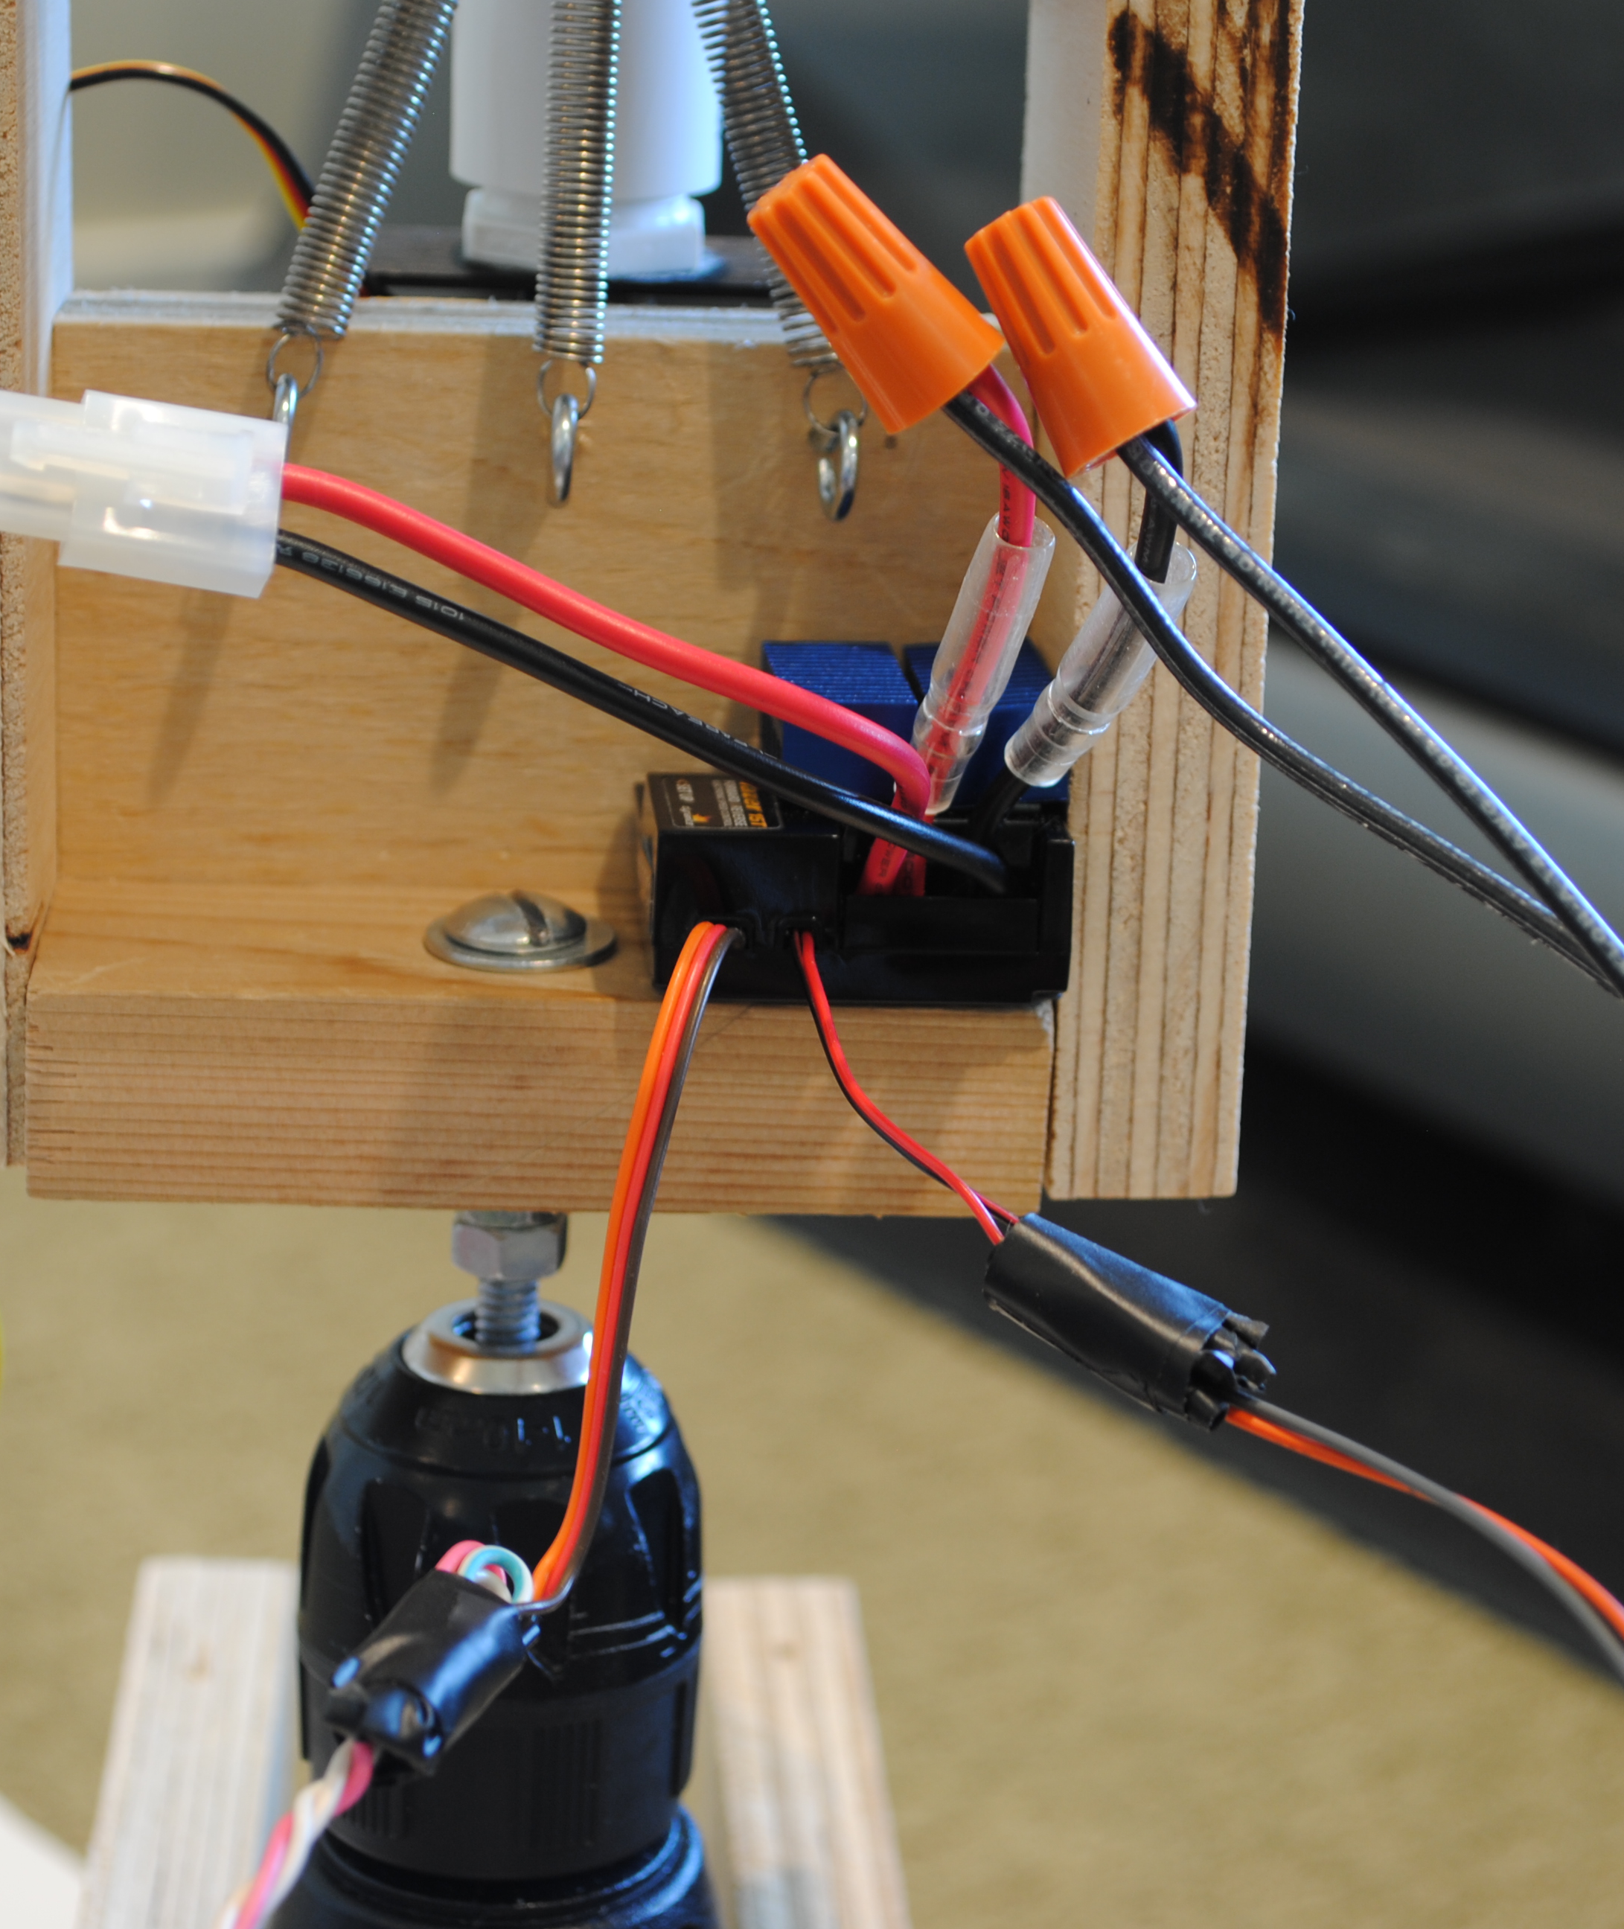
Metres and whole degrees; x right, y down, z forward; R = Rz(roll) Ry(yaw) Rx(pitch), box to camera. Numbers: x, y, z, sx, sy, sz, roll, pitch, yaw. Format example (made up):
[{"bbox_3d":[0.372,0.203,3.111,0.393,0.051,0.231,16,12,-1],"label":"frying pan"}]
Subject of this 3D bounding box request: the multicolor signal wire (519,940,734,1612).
[{"bbox_3d":[-0.017,0.028,0.444,0.018,0.062,0.014,0,15,-4],"label":"multicolor signal wire"}]

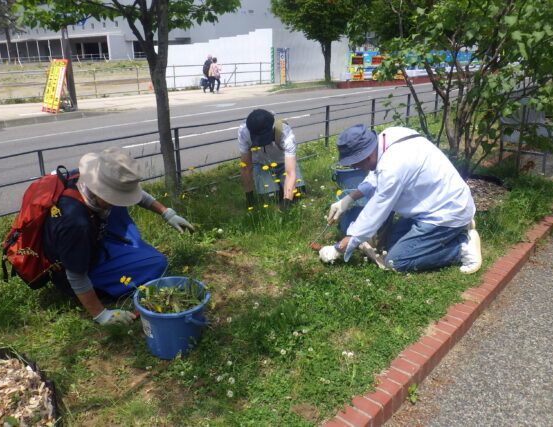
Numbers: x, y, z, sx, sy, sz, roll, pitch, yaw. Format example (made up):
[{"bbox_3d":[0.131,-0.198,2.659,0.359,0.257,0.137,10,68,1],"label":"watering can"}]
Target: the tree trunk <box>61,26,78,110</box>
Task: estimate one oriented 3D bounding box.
[{"bbox_3d":[-5.773,-4.064,12.900,0.260,2.450,0.260,-1,16,0],"label":"tree trunk"}]

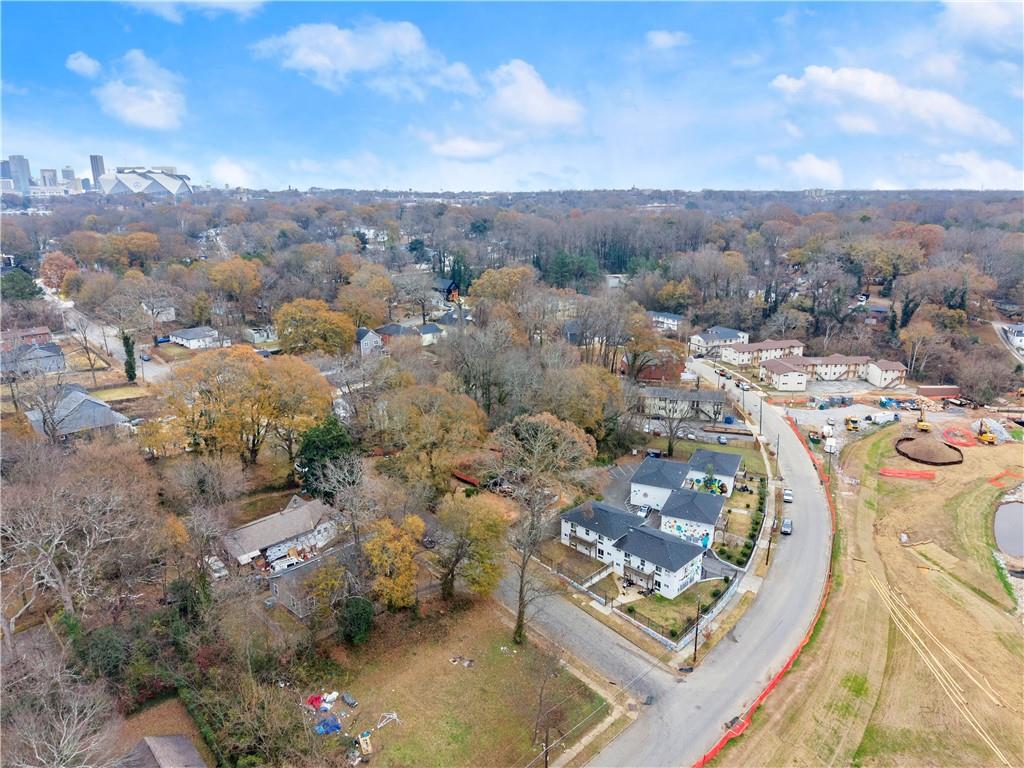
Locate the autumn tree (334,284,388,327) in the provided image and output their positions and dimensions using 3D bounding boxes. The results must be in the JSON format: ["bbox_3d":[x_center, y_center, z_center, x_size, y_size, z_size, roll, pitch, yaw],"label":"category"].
[{"bbox_3d":[-68.800,-35.600,324.370,23.000,18.000,20.500,-3,16,-12],"label":"autumn tree"}]

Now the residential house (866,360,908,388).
[{"bbox_3d":[127.366,-3.604,241.563,9.900,7.000,9.600,-1,15,-4],"label":"residential house"}]

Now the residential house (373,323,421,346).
[{"bbox_3d":[-47.750,-20.670,297.340,11.800,5.600,15.500,-13,20,-40],"label":"residential house"}]

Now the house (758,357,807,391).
[{"bbox_3d":[88.470,-3.250,232.000,8.800,6.700,14.500,-1,15,-5],"label":"house"}]

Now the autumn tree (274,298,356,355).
[{"bbox_3d":[-75.350,-22.930,273.760,29.000,20.500,24.000,-4,16,-15],"label":"autumn tree"}]

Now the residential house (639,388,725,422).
[{"bbox_3d":[48.690,5.386,205.240,23.500,6.900,10.000,3,16,10],"label":"residential house"}]

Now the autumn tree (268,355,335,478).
[{"bbox_3d":[-46.990,7.370,156.470,15.500,27.000,15.500,0,15,0],"label":"autumn tree"}]

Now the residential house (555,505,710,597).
[{"bbox_3d":[21.023,28.497,128.080,11.542,7.200,26.542,-15,21,-42],"label":"residential house"}]

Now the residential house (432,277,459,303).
[{"bbox_3d":[-31.870,-45.350,340.000,7.500,10.000,13.000,-12,20,-38],"label":"residential house"}]

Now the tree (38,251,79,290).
[{"bbox_3d":[-260.470,-64.060,406.800,19.500,21.000,19.000,-10,18,-31],"label":"tree"}]

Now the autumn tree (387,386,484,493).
[{"bbox_3d":[-17.320,12.670,159.860,20.800,22.500,19.000,-2,16,-6],"label":"autumn tree"}]

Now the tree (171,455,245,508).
[{"bbox_3d":[-64.010,20.130,149.570,14.500,10.500,14.500,0,15,0],"label":"tree"}]

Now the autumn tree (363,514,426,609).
[{"bbox_3d":[-18.810,28.100,114.630,10.000,15.500,10.000,0,15,0],"label":"autumn tree"}]

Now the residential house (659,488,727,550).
[{"bbox_3d":[36.140,26.010,141.860,10.490,7.200,13.400,6,16,22],"label":"residential house"}]

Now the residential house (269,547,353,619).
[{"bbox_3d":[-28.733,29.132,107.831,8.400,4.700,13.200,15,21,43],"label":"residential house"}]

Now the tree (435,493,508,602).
[{"bbox_3d":[-6.820,27.290,117.220,12.300,18.000,12.000,-1,15,-4],"label":"tree"}]

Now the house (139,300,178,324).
[{"bbox_3d":[-153.360,-31.550,308.000,10.000,8.000,12.000,-12,20,-38],"label":"house"}]

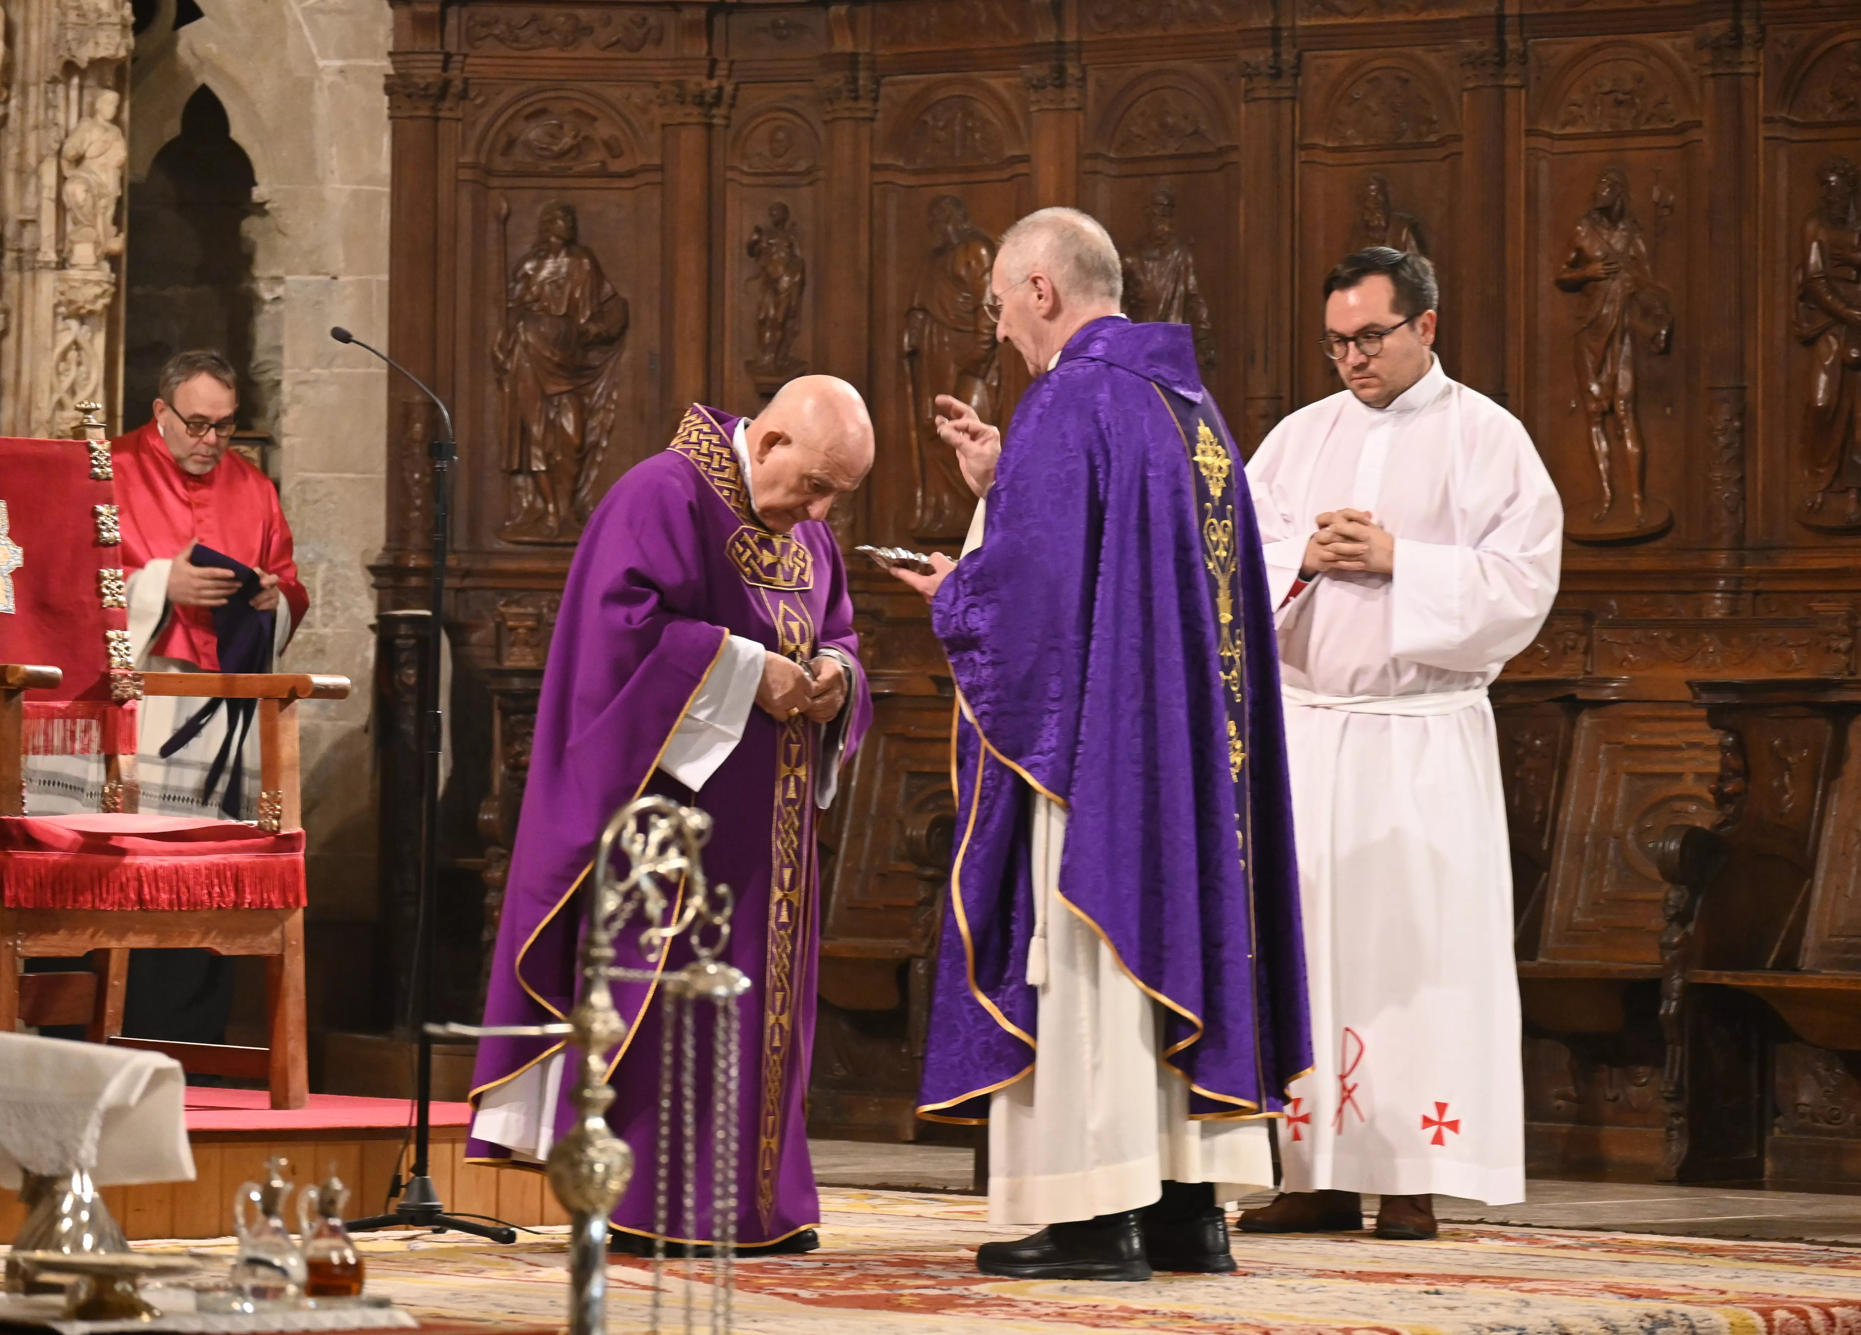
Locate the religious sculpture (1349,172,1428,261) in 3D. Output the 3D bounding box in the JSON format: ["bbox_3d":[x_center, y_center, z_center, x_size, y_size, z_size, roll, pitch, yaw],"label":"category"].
[{"bbox_3d":[0.914,-0.617,16.600,0.265,0.730,0.130,0,0,38],"label":"religious sculpture"}]

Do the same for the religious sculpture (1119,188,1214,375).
[{"bbox_3d":[0.491,-0.640,17.400,0.220,0.725,0.100,0,0,41],"label":"religious sculpture"}]

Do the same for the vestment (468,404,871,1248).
[{"bbox_3d":[-0.441,0.249,14.300,0.660,1.490,0.580,0,0,-45],"label":"vestment"}]

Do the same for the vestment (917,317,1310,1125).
[{"bbox_3d":[0.300,0.088,13.750,0.560,1.330,0.630,0,0,25],"label":"vestment"}]

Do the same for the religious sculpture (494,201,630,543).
[{"bbox_3d":[-0.785,-0.628,17.750,0.290,0.730,0.130,0,0,2],"label":"religious sculpture"}]

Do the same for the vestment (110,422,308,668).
[{"bbox_3d":[-1.533,-0.259,17.600,0.480,0.520,0.380,0,0,-10],"label":"vestment"}]

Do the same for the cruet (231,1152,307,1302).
[{"bbox_3d":[-0.689,0.584,8.700,0.078,0.146,0.072,0,0,0],"label":"cruet"}]

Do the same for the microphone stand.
[{"bbox_3d":[-0.893,0.200,14.500,0.340,1.580,0.340,0,0,15],"label":"microphone stand"}]

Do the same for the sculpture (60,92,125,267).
[{"bbox_3d":[-1.797,-1.048,17.900,0.145,0.385,0.130,1,0,-25],"label":"sculpture"}]

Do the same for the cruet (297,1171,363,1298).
[{"bbox_3d":[-0.676,0.638,9.400,0.075,0.145,0.066,0,0,3],"label":"cruet"}]

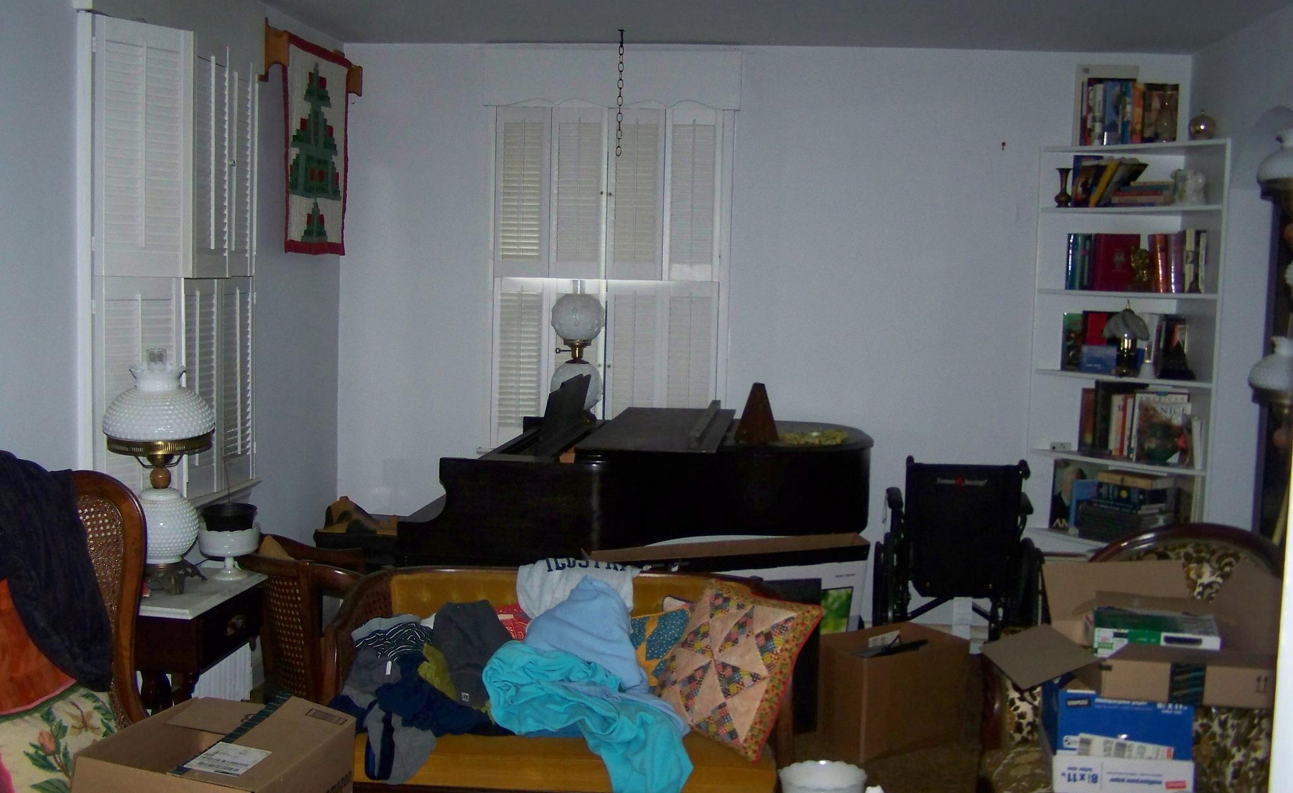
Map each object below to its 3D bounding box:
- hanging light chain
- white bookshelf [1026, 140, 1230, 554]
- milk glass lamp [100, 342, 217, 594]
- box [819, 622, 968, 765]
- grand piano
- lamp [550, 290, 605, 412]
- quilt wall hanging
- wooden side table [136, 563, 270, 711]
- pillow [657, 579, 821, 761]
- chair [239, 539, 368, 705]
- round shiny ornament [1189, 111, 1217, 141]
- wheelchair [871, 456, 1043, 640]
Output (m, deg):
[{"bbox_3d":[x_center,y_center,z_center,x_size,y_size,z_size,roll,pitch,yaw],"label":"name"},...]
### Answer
[{"bbox_3d":[-0.107,-1.255,5.900,0.030,0.525,0.030,2,5,5],"label":"hanging light chain"},{"bbox_3d":[1.952,0.026,5.563,0.420,2.020,0.810,-2,6,-40],"label":"white bookshelf"},{"bbox_3d":[-1.186,0.175,3.466,0.275,0.595,0.275,2,4,5],"label":"milk glass lamp"},{"bbox_3d":[0.859,1.042,5.038,0.446,0.368,0.285,-1,6,-31],"label":"box"},{"bbox_3d":[0.025,0.574,5.664,1.720,1.140,1.440,2,5,5],"label":"grand piano"},{"bbox_3d":[-0.298,-0.182,6.163,0.235,0.610,0.235,2,5,5],"label":"lamp"},{"bbox_3d":[-1.268,-0.951,5.435,0.060,0.810,0.760,2,4,5],"label":"quilt wall hanging"},{"bbox_3d":[-1.358,0.896,3.978,0.420,0.720,0.550,2,5,5],"label":"wooden side table"},{"bbox_3d":[0.194,0.638,3.340,0.380,0.385,0.130,17,-12,34],"label":"pillow"},{"bbox_3d":[-1.084,0.833,4.655,0.520,0.740,0.540,1,5,-10],"label":"chair"},{"bbox_3d":[2.240,-1.087,5.722,0.115,0.132,0.115,2,5,5],"label":"round shiny ornament"},{"bbox_3d":[1.147,0.646,5.215,0.630,0.915,0.920,2,4,7],"label":"wheelchair"}]

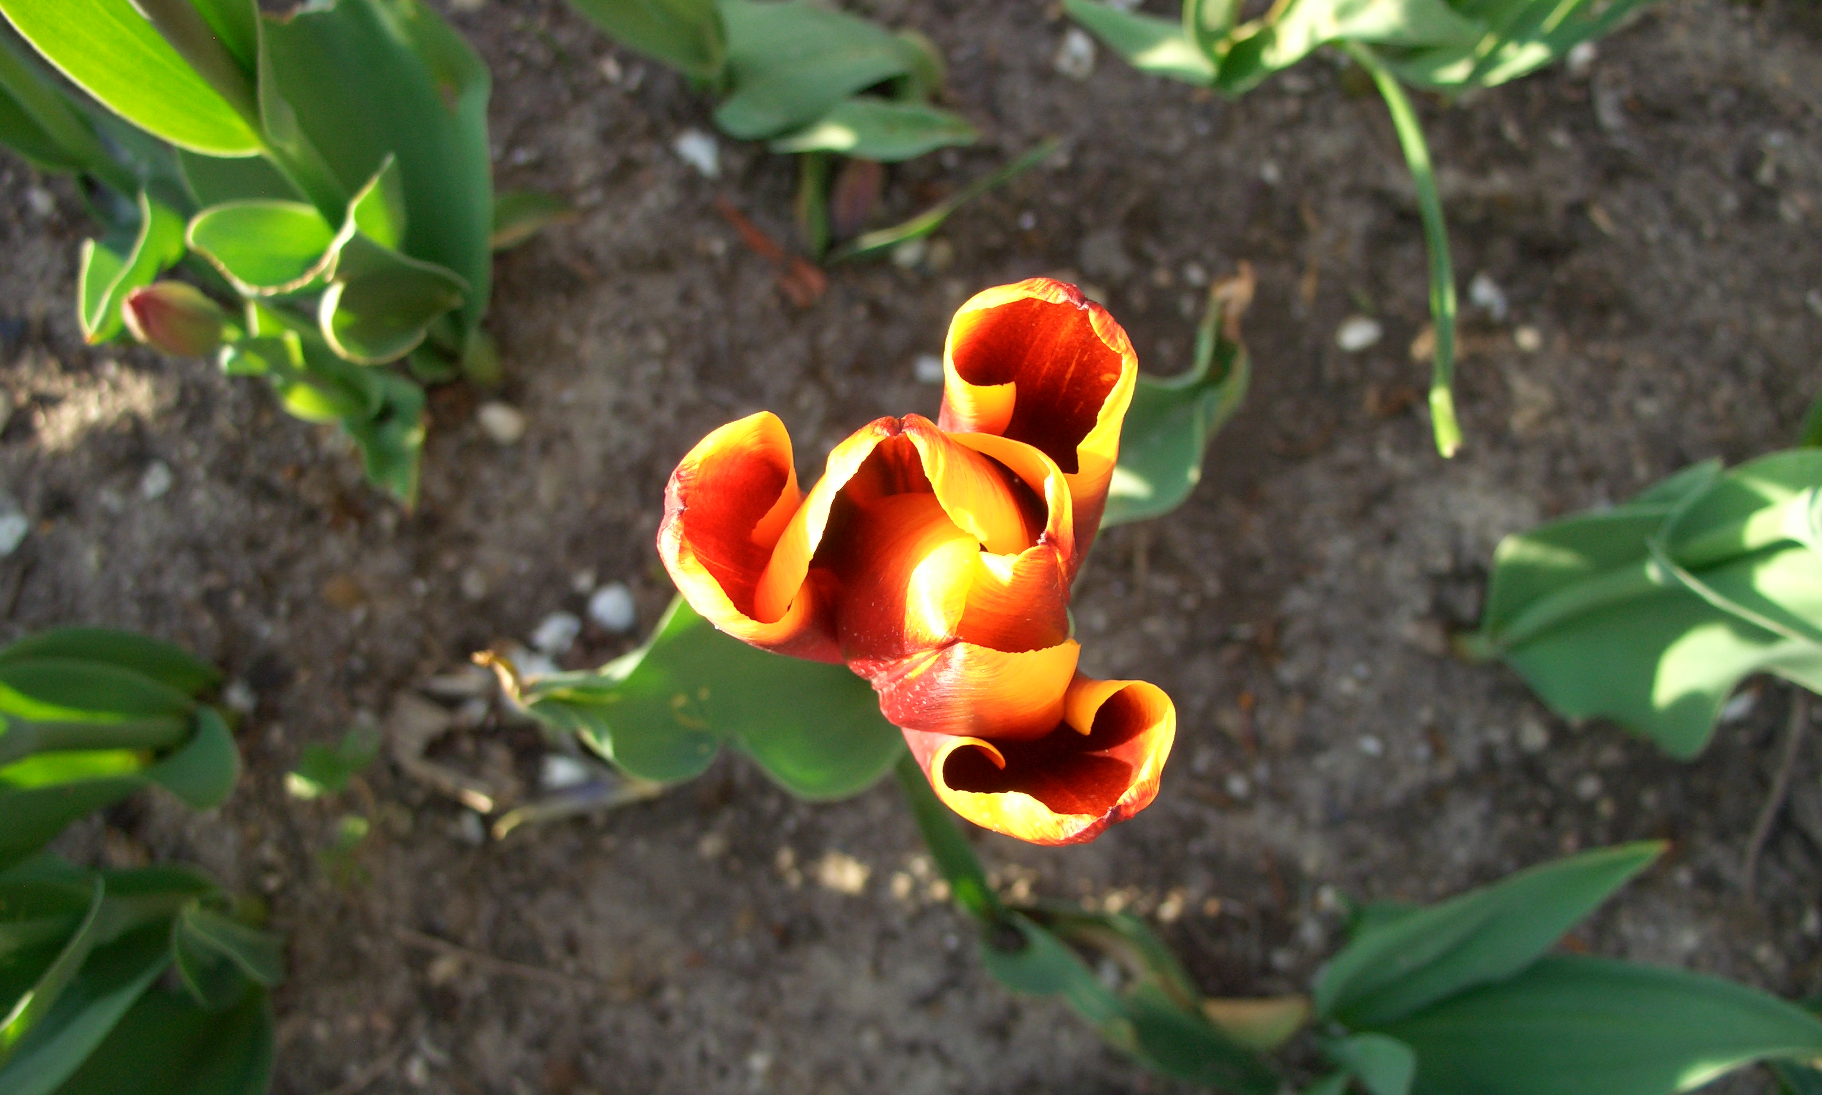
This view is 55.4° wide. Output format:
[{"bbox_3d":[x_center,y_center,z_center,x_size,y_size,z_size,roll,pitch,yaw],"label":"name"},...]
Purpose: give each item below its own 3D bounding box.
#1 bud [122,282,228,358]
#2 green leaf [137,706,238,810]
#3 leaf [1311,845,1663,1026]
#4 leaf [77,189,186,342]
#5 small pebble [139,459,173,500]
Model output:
[{"bbox_3d":[-0.227,-0.070,0.535,0.021,0.038,0.021,0,87,16],"label":"bud"},{"bbox_3d":[-0.268,0.078,0.644,0.036,0.030,0.038,8,80,1],"label":"green leaf"},{"bbox_3d":[0.208,0.139,0.627,0.117,0.080,0.042,-31,82,-6],"label":"leaf"},{"bbox_3d":[-0.250,-0.090,0.560,0.032,0.048,0.042,-31,77,-5],"label":"leaf"},{"bbox_3d":[-0.308,-0.028,0.710,0.011,0.008,0.016,17,80,2],"label":"small pebble"}]

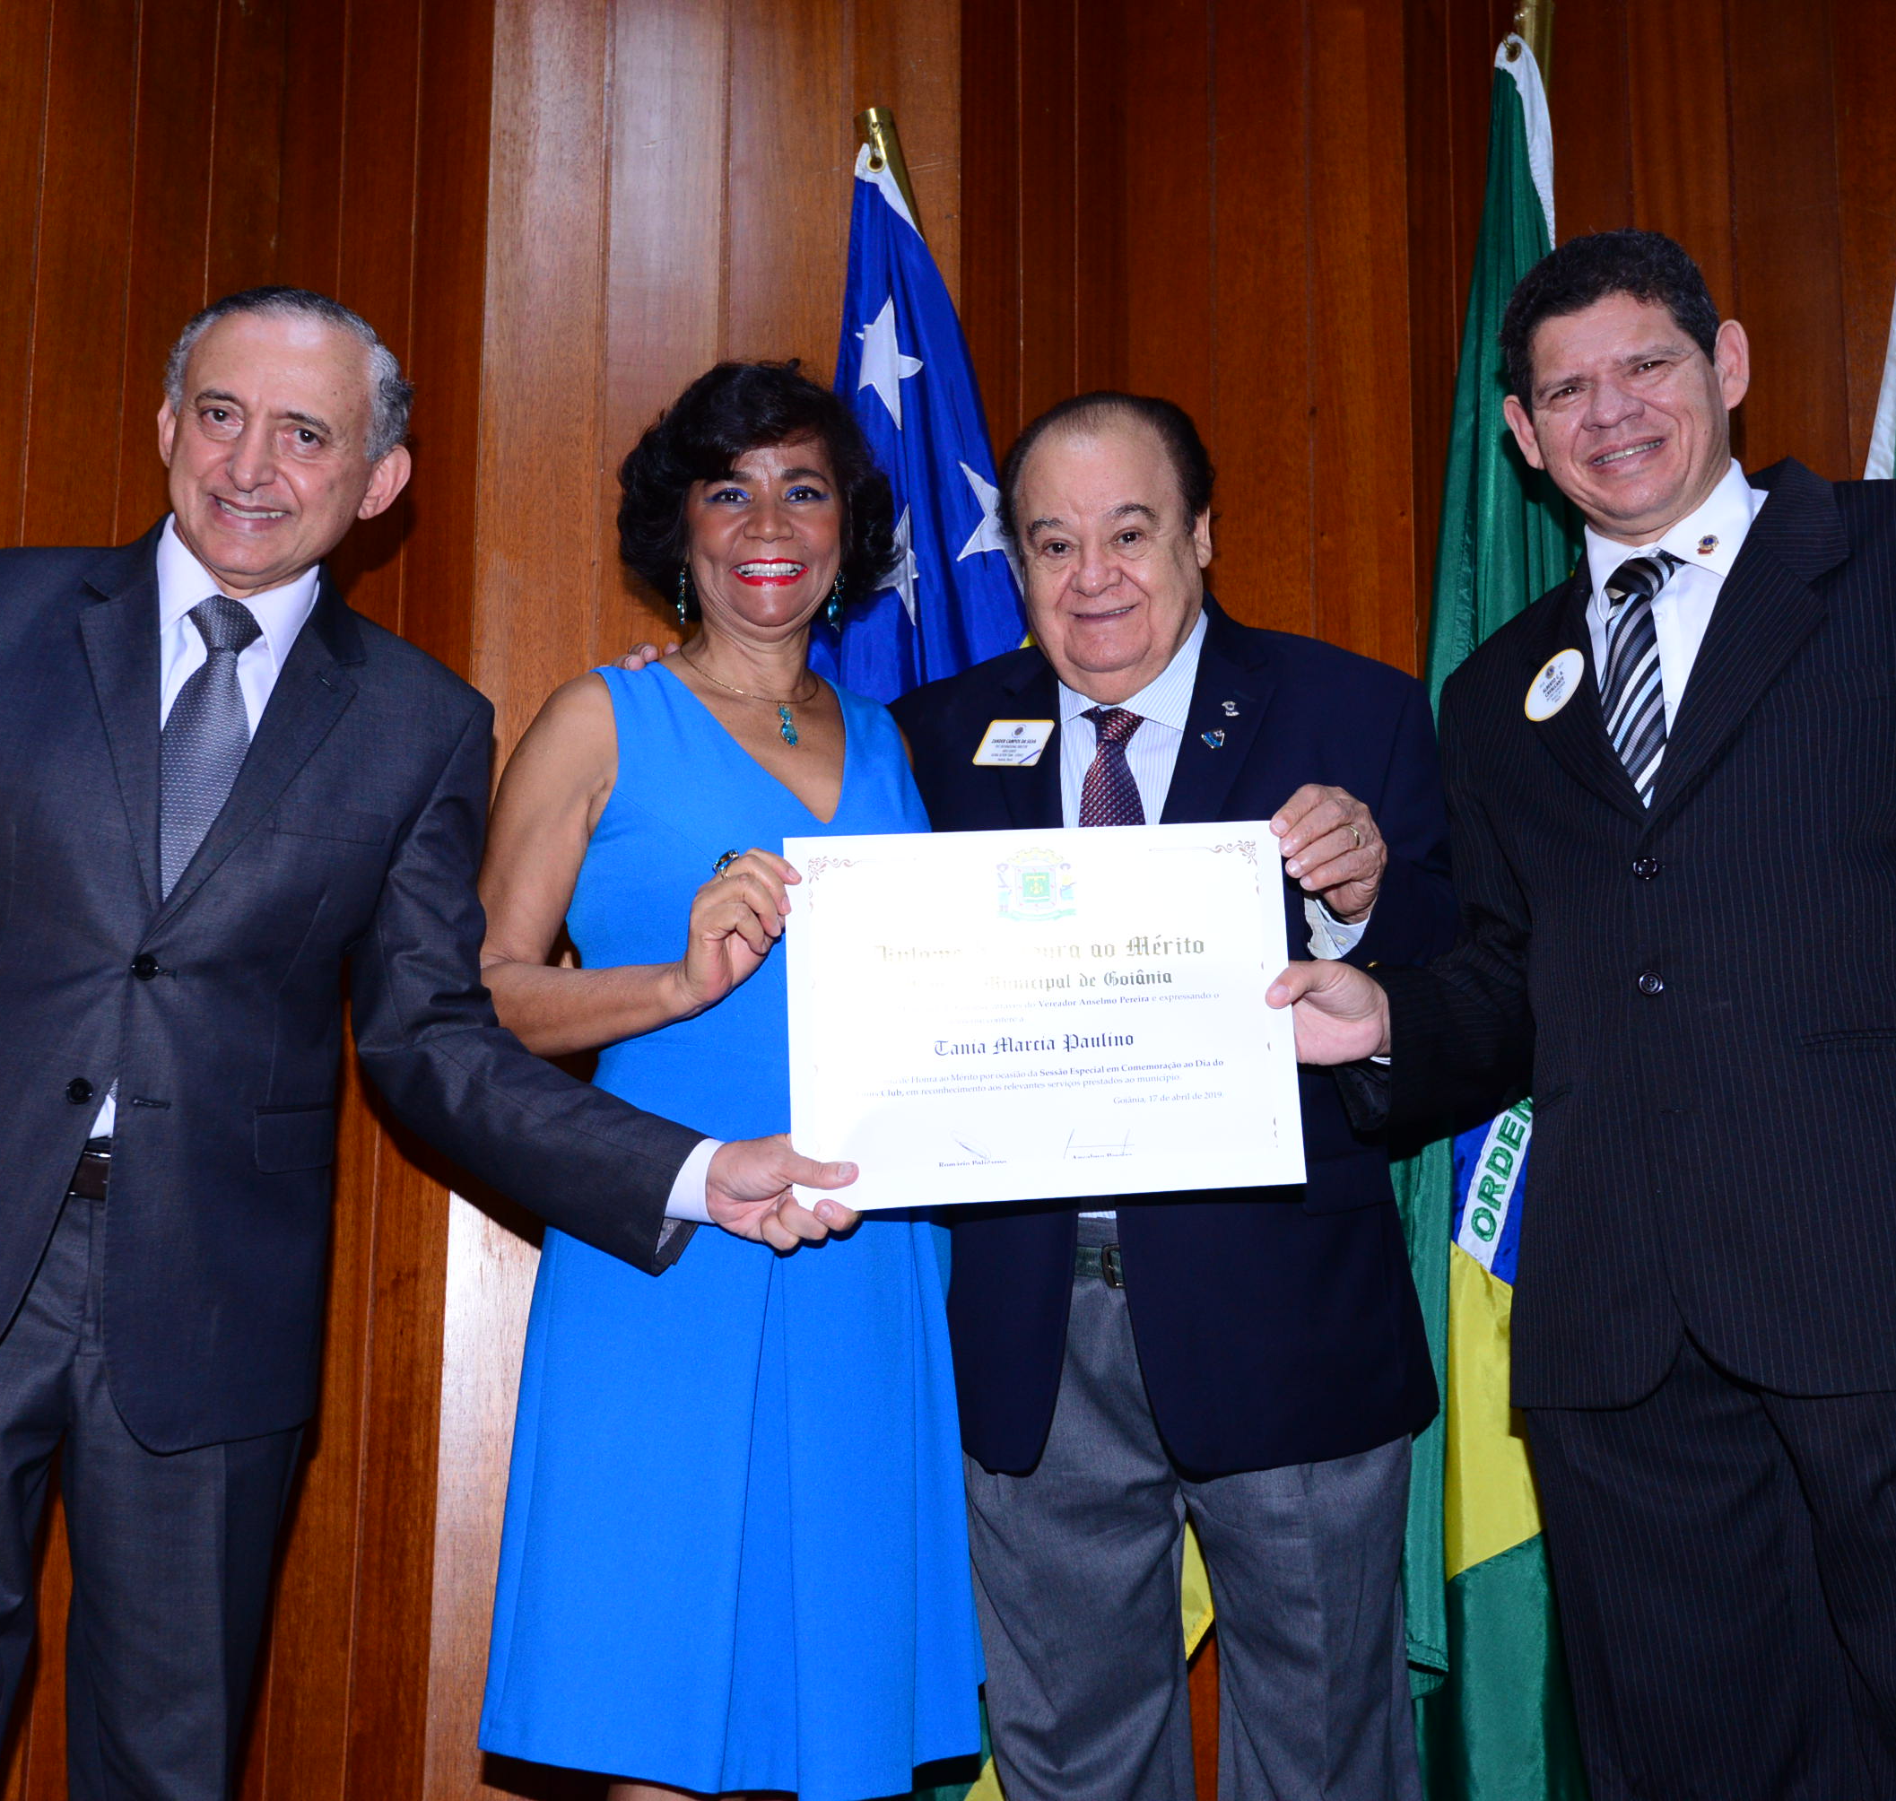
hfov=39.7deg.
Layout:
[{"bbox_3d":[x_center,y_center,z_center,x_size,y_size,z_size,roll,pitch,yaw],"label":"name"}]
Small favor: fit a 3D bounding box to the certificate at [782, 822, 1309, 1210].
[{"bbox_3d":[0.074,0.086,2.045,0.398,0.288,0.005,-2,-8,-6],"label":"certificate"}]

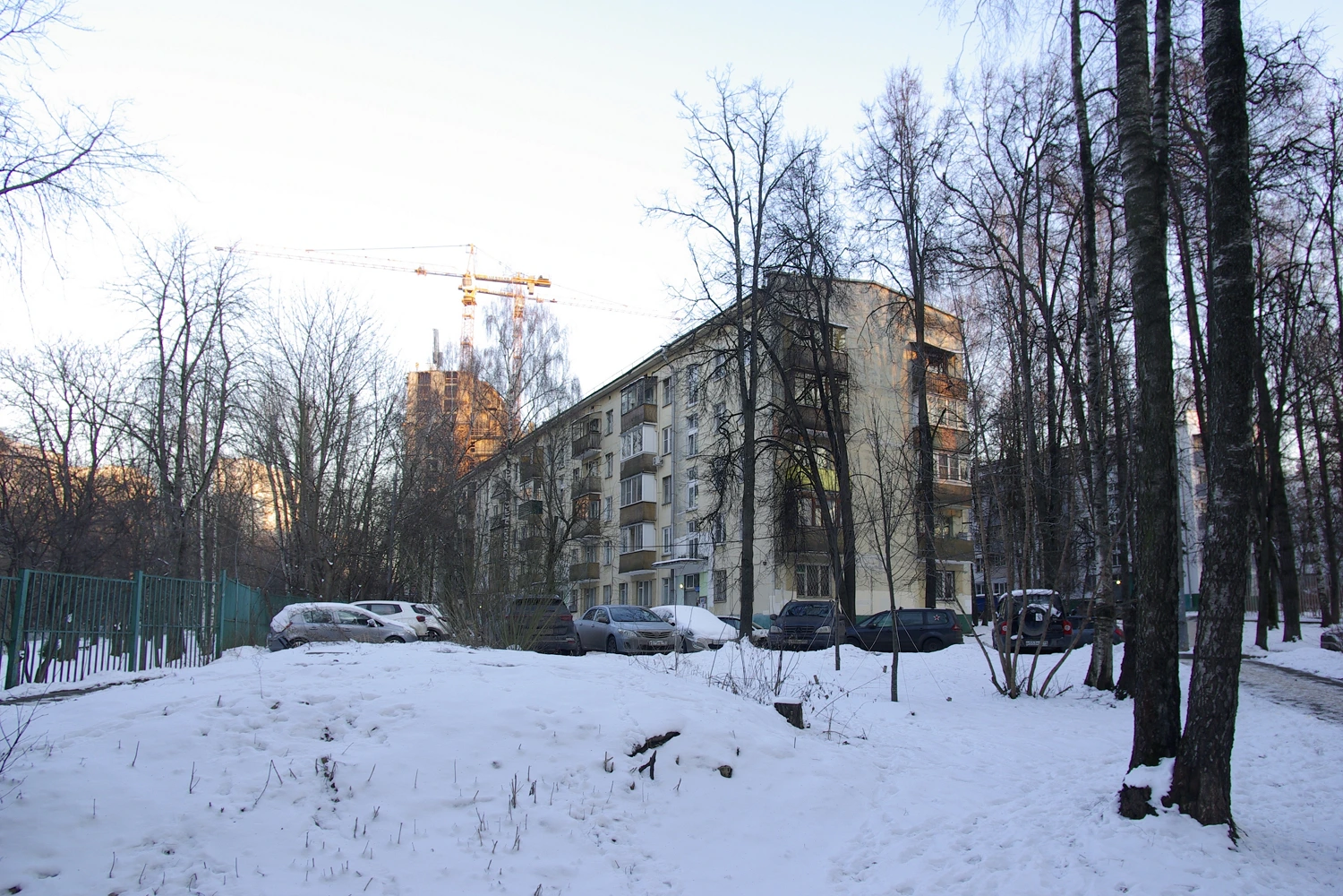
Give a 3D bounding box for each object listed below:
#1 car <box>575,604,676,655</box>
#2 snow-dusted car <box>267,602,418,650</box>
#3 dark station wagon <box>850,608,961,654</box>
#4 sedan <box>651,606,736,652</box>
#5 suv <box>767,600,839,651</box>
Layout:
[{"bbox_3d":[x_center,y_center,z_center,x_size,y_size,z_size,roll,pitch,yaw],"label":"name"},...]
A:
[{"bbox_3d":[-1.400,5.317,22.788,1.760,1.480,4.540,6,-15,-26],"label":"car"},{"bbox_3d":[-9.500,5.381,22.978,4.120,1.500,1.750,8,-15,-30],"label":"snow-dusted car"},{"bbox_3d":[8.200,6.786,28.812,4.820,1.740,1.880,-3,-13,14],"label":"dark station wagon"},{"bbox_3d":[0.720,6.019,25.807,1.730,1.500,4.350,4,-14,-19],"label":"sedan"},{"bbox_3d":[4.260,5.457,23.577,1.840,1.800,4.600,-5,-14,19],"label":"suv"}]

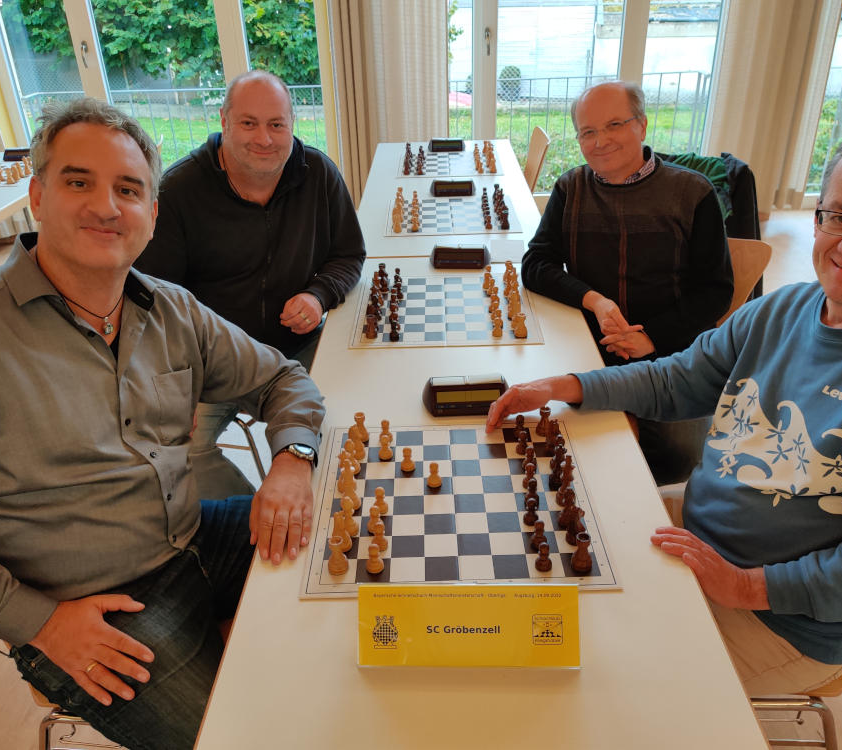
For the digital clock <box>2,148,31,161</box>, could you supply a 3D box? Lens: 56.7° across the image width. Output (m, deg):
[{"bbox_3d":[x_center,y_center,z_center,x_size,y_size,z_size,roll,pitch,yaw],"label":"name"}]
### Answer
[{"bbox_3d":[-2.117,-1.179,4.141,0.192,0.061,0.103,0,28,3],"label":"digital clock"}]

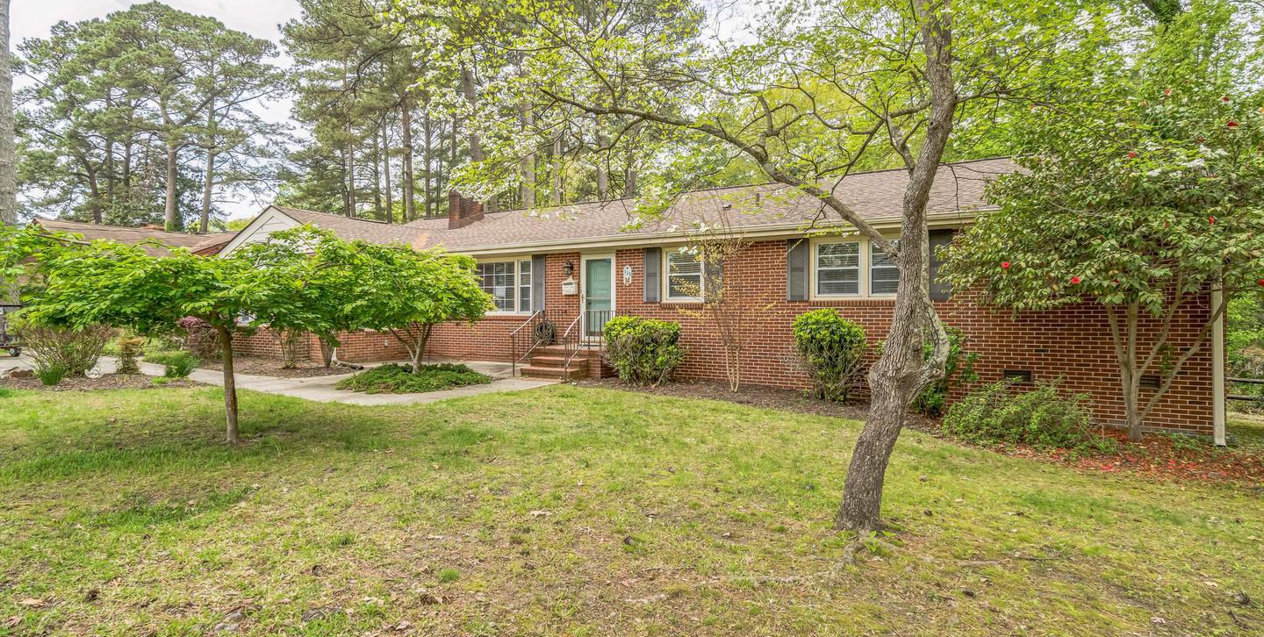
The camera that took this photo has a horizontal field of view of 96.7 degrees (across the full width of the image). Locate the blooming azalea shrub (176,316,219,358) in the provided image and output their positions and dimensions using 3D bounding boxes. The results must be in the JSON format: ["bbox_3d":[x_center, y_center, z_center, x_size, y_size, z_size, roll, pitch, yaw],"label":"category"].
[{"bbox_3d":[-10.350,0.430,13.500,1.050,1.060,1.000,0,0,-37],"label":"blooming azalea shrub"}]

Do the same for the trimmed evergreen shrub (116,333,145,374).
[{"bbox_3d":[-9.490,0.660,10.620,0.470,0.810,0.460,0,0,-42],"label":"trimmed evergreen shrub"}]

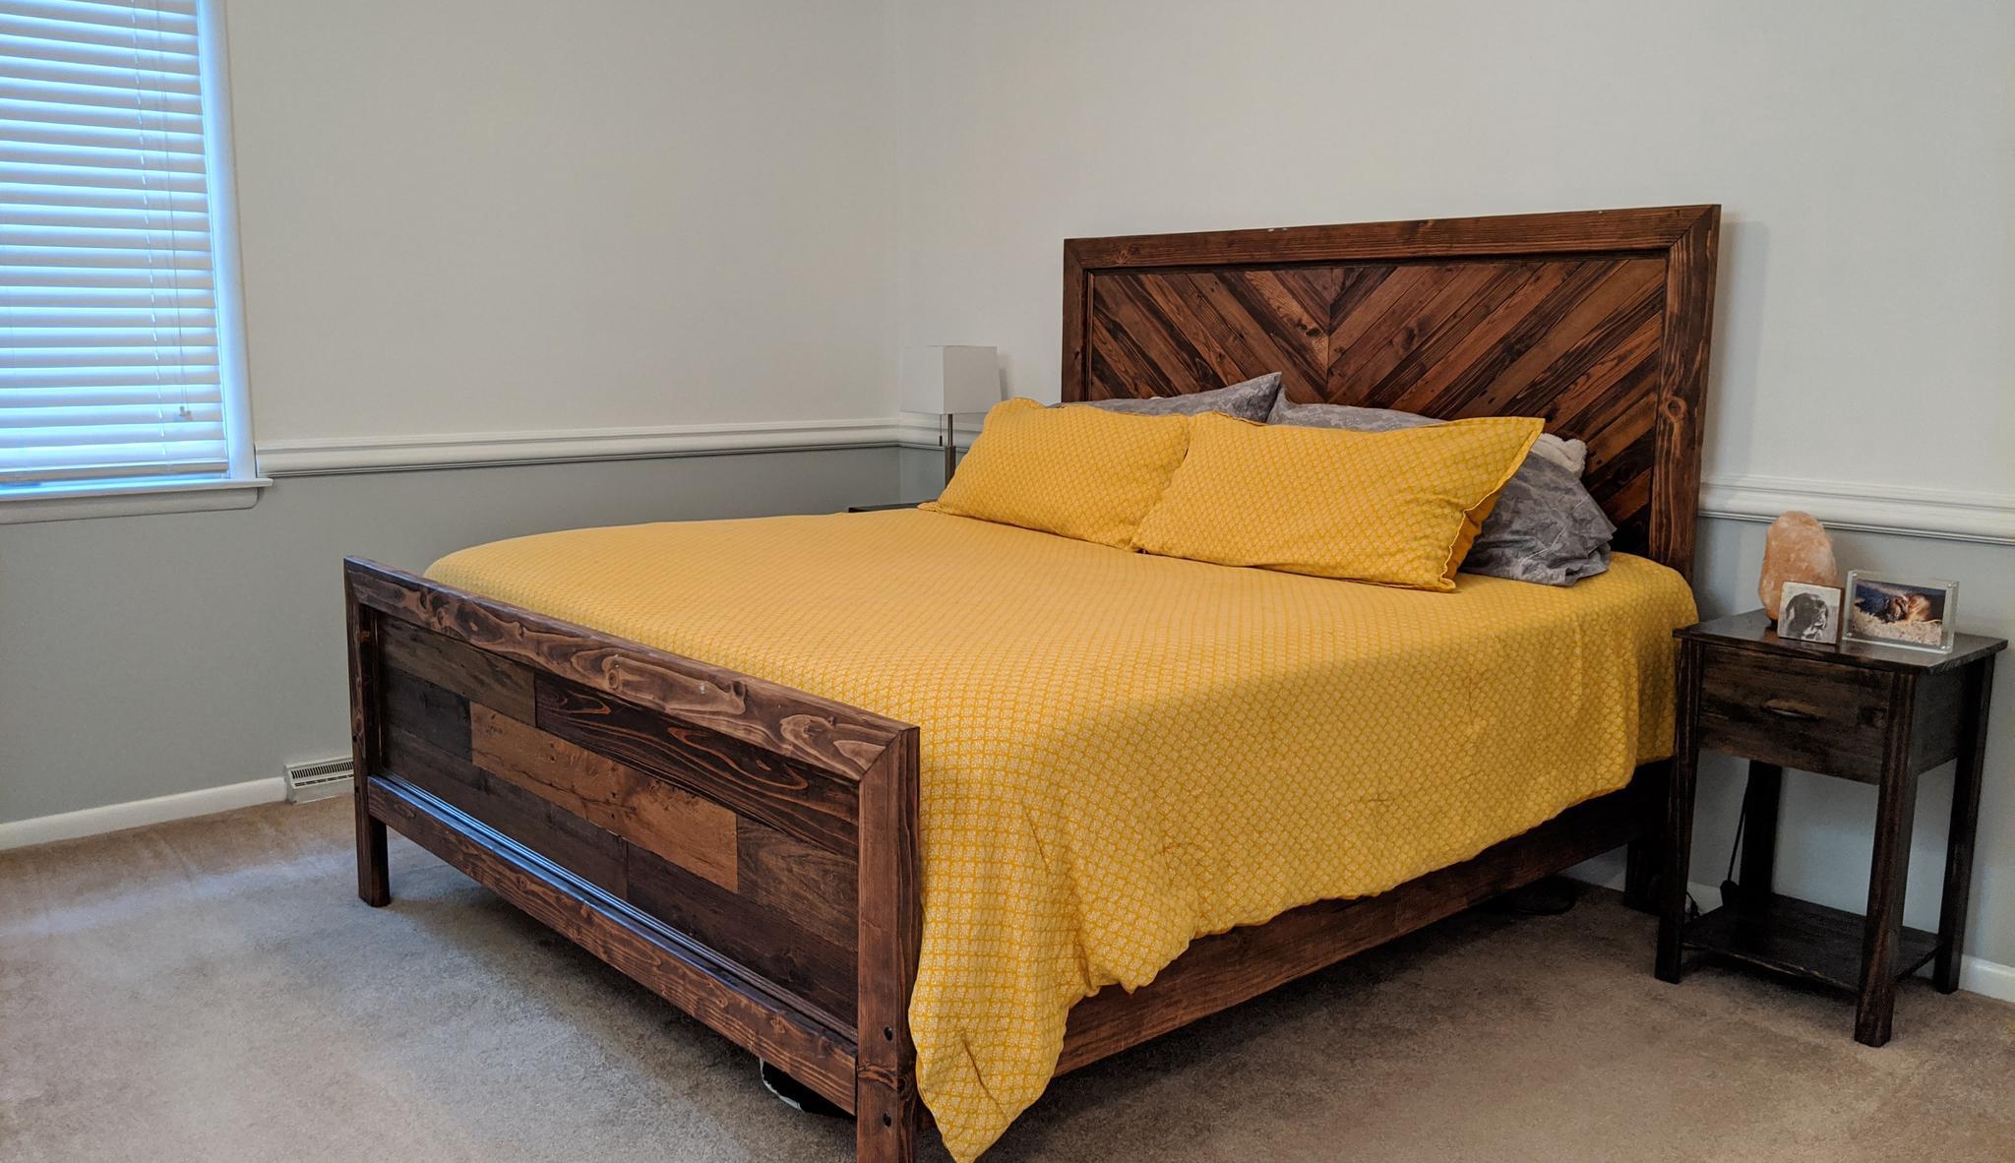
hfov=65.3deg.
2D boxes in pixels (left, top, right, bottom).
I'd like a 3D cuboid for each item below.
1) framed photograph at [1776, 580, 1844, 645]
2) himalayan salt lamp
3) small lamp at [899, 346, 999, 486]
[{"bbox_3d":[1.518,0.060,2.964,0.024,0.105,0.103,-7,12,-41],"label":"framed photograph"},{"bbox_3d":[1.562,-0.024,3.101,0.136,0.230,0.144,-7,12,-41],"label":"himalayan salt lamp"},{"bbox_3d":[-0.185,-0.478,4.987,0.213,0.522,0.213,-7,12,-41],"label":"small lamp"}]

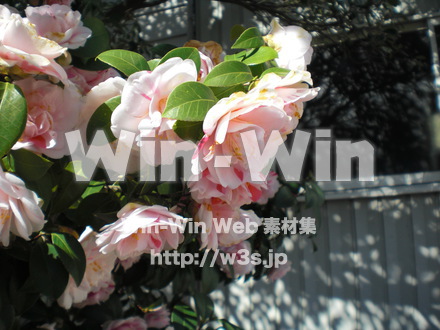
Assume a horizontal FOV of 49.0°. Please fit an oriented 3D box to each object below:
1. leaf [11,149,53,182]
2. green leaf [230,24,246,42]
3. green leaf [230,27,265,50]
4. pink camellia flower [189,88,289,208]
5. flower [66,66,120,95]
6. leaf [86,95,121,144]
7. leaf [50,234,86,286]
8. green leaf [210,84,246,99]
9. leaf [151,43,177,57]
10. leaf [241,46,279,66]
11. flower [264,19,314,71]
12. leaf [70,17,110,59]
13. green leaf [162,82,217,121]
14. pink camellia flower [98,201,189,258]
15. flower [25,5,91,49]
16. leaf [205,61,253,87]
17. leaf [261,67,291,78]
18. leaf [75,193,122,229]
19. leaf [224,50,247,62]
[{"bbox_3d":[-0.228,0.001,0.580,0.062,0.042,0.015,18,-37,6],"label":"leaf"},{"bbox_3d":[0.029,-0.181,0.680,0.045,0.034,0.013,30,-23,14],"label":"green leaf"},{"bbox_3d":[0.036,-0.162,0.620,0.047,0.029,0.013,-13,-38,-18],"label":"green leaf"},{"bbox_3d":[0.020,-0.018,0.530,0.105,0.115,0.080,-1,33,4],"label":"pink camellia flower"},{"bbox_3d":[-0.168,-0.106,0.630,0.078,0.055,0.050,-1,6,3],"label":"flower"},{"bbox_3d":[-0.129,-0.051,0.540,0.036,0.060,0.018,21,-16,6],"label":"leaf"},{"bbox_3d":[-0.180,0.112,0.570,0.038,0.068,0.014,-22,-10,-27],"label":"leaf"},{"bbox_3d":[0.009,-0.089,0.590,0.058,0.013,0.032,-25,42,-18],"label":"green leaf"},{"bbox_3d":[-0.076,-0.157,0.660,0.045,0.028,0.012,-6,-45,-18],"label":"leaf"},{"bbox_3d":[0.052,-0.145,0.640,0.053,0.034,0.015,-4,-47,-17],"label":"leaf"},{"bbox_3d":[0.087,-0.155,0.620,0.055,0.064,0.064,2,-10,-18],"label":"flower"},{"bbox_3d":[-0.204,-0.196,0.750,0.050,0.075,0.015,34,-21,0],"label":"leaf"},{"bbox_3d":[-0.037,-0.078,0.600,0.072,0.047,0.017,-13,-28,-14],"label":"green leaf"},{"bbox_3d":[-0.091,0.077,0.560,0.102,0.060,0.085,-1,-35,7],"label":"pink camellia flower"},{"bbox_3d":[-0.232,-0.196,0.690,0.095,0.070,0.065,-5,22,-13],"label":"flower"},{"bbox_3d":[0.011,-0.110,0.580,0.060,0.034,0.014,-11,-38,-18],"label":"leaf"},{"bbox_3d":[0.074,-0.118,0.630,0.055,0.034,0.015,-7,-49,-8],"label":"leaf"},{"bbox_3d":[-0.156,0.058,0.620,0.062,0.043,0.017,-19,-37,-7],"label":"leaf"},{"bbox_3d":[0.022,-0.136,0.610,0.036,0.022,0.011,-13,-44,-18],"label":"leaf"}]

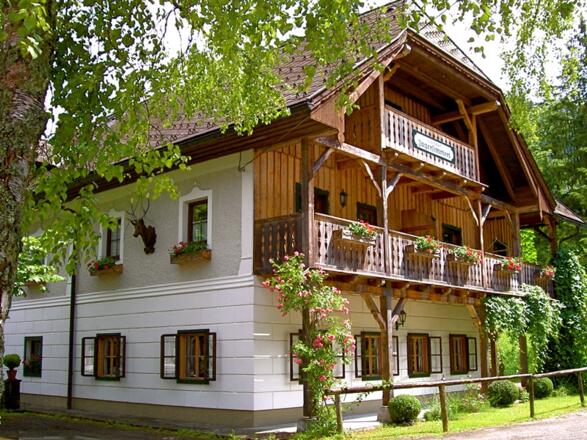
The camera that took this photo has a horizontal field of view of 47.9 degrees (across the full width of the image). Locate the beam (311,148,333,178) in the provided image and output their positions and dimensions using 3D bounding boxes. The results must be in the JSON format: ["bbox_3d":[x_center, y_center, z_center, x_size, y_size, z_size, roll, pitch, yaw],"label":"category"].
[{"bbox_3d":[0.593,-1.256,14.030,0.136,0.881,0.136,-10,-59,41],"label":"beam"}]

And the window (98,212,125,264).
[{"bbox_3d":[-4.890,0.517,17.762,1.171,1.402,0.192,-10,-15,41],"label":"window"}]

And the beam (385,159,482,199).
[{"bbox_3d":[3.750,-1.035,17.657,0.200,0.200,5.050,-10,-15,41],"label":"beam"}]

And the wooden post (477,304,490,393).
[{"bbox_3d":[5.307,3.547,18.495,0.210,2.500,0.210,-10,-15,41],"label":"wooden post"}]

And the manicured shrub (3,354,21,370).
[{"bbox_3d":[-8.207,4.144,19.297,0.471,0.429,0.471,-10,-15,41],"label":"manicured shrub"}]

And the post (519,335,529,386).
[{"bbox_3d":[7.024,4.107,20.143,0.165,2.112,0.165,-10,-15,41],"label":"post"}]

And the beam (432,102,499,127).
[{"bbox_3d":[5.127,-3.163,19.870,2.249,0.241,0.188,-10,-15,41],"label":"beam"}]

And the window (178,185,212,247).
[{"bbox_3d":[-2.331,0.000,15.803,1.151,1.569,0.167,-10,-15,41],"label":"window"}]

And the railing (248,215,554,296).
[{"bbox_3d":[4.073,1.421,18.526,1.560,1.200,13.000,-10,-15,41],"label":"railing"}]

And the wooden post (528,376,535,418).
[{"bbox_3d":[5.522,4.107,15.353,0.090,0.944,0.090,-10,-15,41],"label":"wooden post"}]

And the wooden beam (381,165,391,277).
[{"bbox_3d":[2.153,-0.031,15.416,0.134,2.630,0.134,-10,-15,41],"label":"wooden beam"}]

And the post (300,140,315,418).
[{"bbox_3d":[0.316,0.997,13.259,0.178,5.649,0.178,-10,-15,41],"label":"post"}]

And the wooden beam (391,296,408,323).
[{"bbox_3d":[2.428,2.069,15.410,0.136,0.863,0.136,-10,-54,41],"label":"wooden beam"}]

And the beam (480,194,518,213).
[{"bbox_3d":[6.479,-0.491,20.485,0.163,0.182,2.640,-10,-15,41],"label":"beam"}]

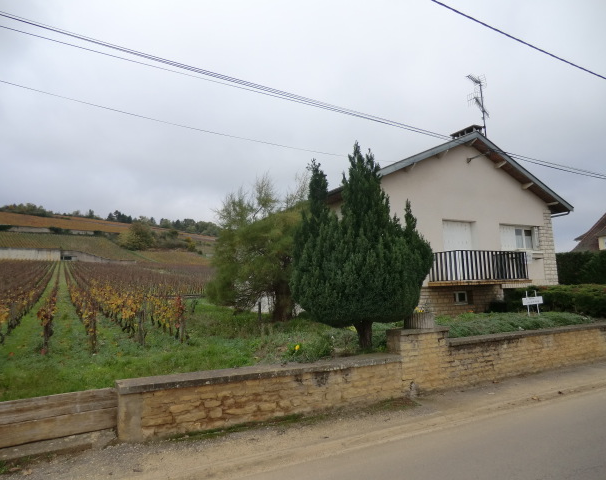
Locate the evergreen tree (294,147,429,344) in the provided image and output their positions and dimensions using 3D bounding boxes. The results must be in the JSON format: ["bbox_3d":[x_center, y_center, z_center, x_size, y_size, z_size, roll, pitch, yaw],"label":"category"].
[{"bbox_3d":[1.025,0.043,7.995,2.400,3.712,2.300,-1,-6,0],"label":"evergreen tree"}]

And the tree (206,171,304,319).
[{"bbox_3d":[-1.418,0.248,15.412,3.700,5.054,3.500,-1,-6,0],"label":"tree"}]

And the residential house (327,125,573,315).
[{"bbox_3d":[3.911,-0.350,19.889,11.150,7.100,10.650,2,-7,-28],"label":"residential house"}]

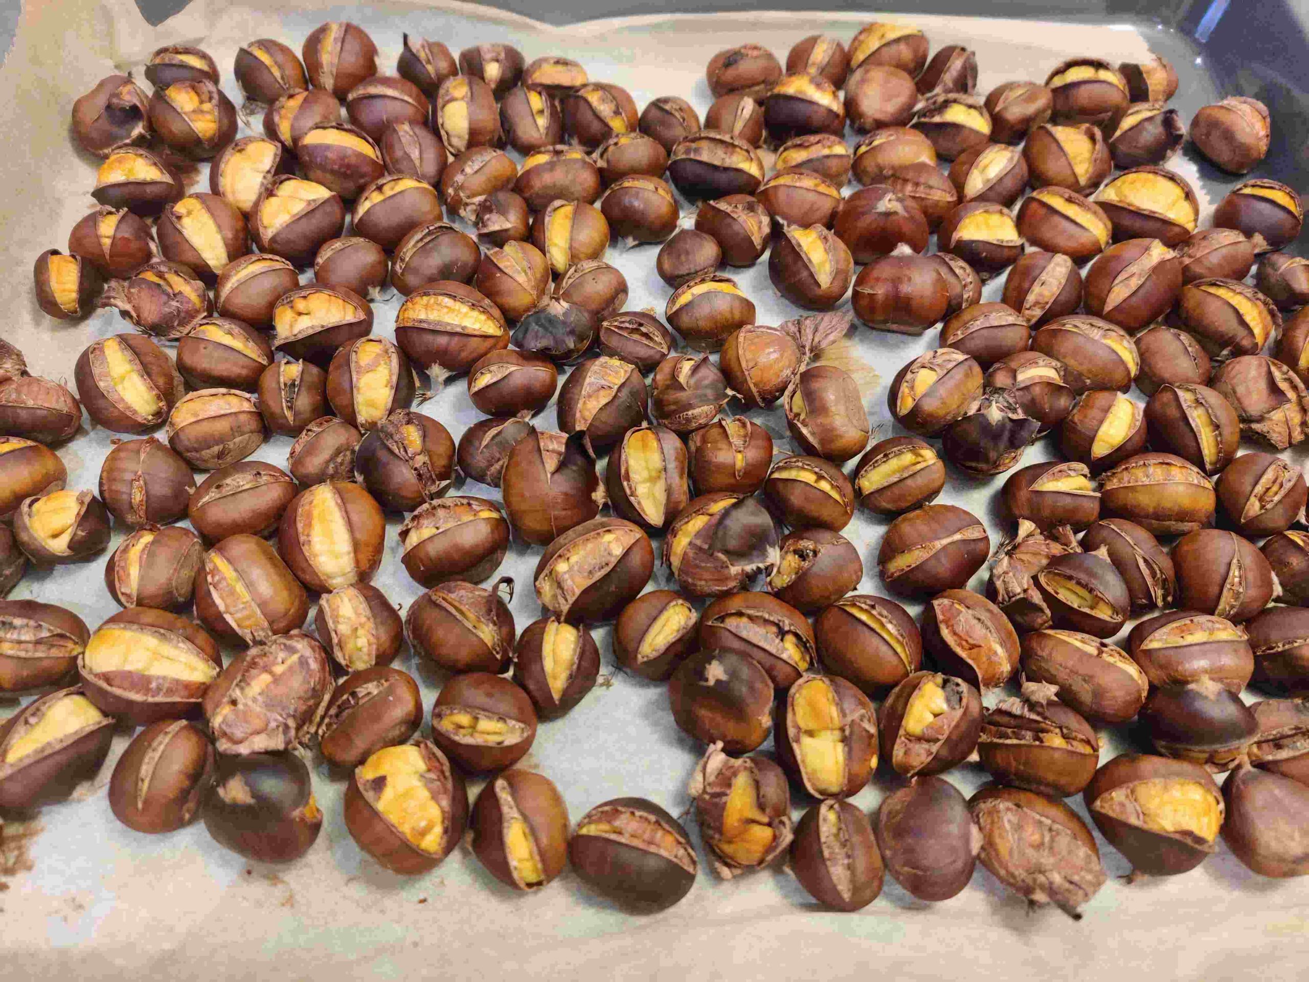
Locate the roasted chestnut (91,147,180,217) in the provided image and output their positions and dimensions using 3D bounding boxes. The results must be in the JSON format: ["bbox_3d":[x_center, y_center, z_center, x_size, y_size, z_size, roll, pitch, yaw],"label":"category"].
[{"bbox_3d":[-0.191,-0.114,0.377,0.031,0.024,0.026,3,60,1],"label":"roasted chestnut"}]

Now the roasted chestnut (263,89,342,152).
[{"bbox_3d":[-0.136,-0.142,0.396,0.029,0.024,0.031,17,59,11],"label":"roasted chestnut"}]

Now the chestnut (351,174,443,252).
[{"bbox_3d":[-0.091,-0.099,0.363,0.032,0.025,0.028,-25,62,-13],"label":"chestnut"}]

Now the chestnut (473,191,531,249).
[{"bbox_3d":[-0.053,-0.095,0.358,0.022,0.019,0.021,-8,58,-5],"label":"chestnut"}]

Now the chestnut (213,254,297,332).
[{"bbox_3d":[-0.131,-0.065,0.336,0.022,0.021,0.029,31,63,18],"label":"chestnut"}]

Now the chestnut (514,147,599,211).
[{"bbox_3d":[-0.035,-0.114,0.374,0.030,0.023,0.025,0,57,0],"label":"chestnut"}]

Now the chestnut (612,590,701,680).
[{"bbox_3d":[0.001,0.041,0.290,0.026,0.023,0.023,-31,64,-17],"label":"chestnut"}]

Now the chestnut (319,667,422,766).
[{"bbox_3d":[-0.077,0.061,0.278,0.021,0.023,0.031,39,67,20],"label":"chestnut"}]

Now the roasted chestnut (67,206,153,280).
[{"bbox_3d":[-0.185,-0.084,0.347,0.026,0.022,0.027,28,62,16],"label":"roasted chestnut"}]

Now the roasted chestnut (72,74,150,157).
[{"bbox_3d":[-0.203,-0.140,0.382,0.025,0.028,0.030,-28,63,-15],"label":"roasted chestnut"}]

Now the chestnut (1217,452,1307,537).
[{"bbox_3d":[0.180,0.001,0.303,0.023,0.023,0.025,0,60,0],"label":"chestnut"}]

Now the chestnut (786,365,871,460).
[{"bbox_3d":[0.054,-0.024,0.320,0.025,0.026,0.032,-17,59,-11],"label":"chestnut"}]

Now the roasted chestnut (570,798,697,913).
[{"bbox_3d":[-0.005,0.086,0.241,0.032,0.022,0.023,24,61,14],"label":"roasted chestnut"}]

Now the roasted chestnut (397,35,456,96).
[{"bbox_3d":[-0.093,-0.171,0.416,0.026,0.021,0.023,35,64,20],"label":"roasted chestnut"}]

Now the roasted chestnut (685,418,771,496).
[{"bbox_3d":[0.023,-0.010,0.307,0.025,0.021,0.025,0,57,0],"label":"roasted chestnut"}]

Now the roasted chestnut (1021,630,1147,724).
[{"bbox_3d":[0.119,0.051,0.283,0.034,0.024,0.021,26,63,15],"label":"roasted chestnut"}]

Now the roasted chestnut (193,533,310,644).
[{"bbox_3d":[-0.111,0.027,0.283,0.030,0.026,0.033,-35,64,-20],"label":"roasted chestnut"}]

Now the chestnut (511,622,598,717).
[{"bbox_3d":[-0.026,0.046,0.269,0.023,0.020,0.027,-1,58,0],"label":"chestnut"}]

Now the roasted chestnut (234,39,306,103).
[{"bbox_3d":[-0.155,-0.170,0.413,0.030,0.024,0.025,28,63,16],"label":"roasted chestnut"}]

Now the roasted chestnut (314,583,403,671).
[{"bbox_3d":[-0.084,0.039,0.290,0.025,0.021,0.026,-22,62,-12],"label":"roasted chestnut"}]

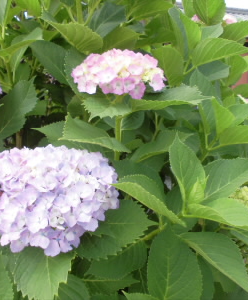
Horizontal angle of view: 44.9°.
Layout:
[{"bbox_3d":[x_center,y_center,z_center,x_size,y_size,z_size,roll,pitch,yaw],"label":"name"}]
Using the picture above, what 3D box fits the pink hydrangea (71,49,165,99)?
[{"bbox_3d":[-0.012,-0.138,0.540,0.168,0.095,0.155,0,11,0],"label":"pink hydrangea"}]

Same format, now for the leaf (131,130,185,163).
[{"bbox_3d":[0.062,-0.006,0.540,0.100,0.058,0.055,0,11,0],"label":"leaf"}]

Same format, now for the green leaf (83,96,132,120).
[{"bbox_3d":[-0.031,-0.073,0.530,0.075,0.025,0.090,12,27,25],"label":"green leaf"}]

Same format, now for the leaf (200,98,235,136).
[{"bbox_3d":[0.180,-0.063,0.580,0.066,0.078,0.045,0,11,0],"label":"leaf"}]

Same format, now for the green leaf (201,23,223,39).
[{"bbox_3d":[0.204,-0.276,0.700,0.060,0.020,0.055,-15,39,-9],"label":"green leaf"}]

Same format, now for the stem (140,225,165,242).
[{"bbox_3d":[0.044,0.128,0.460,0.047,0.010,0.010,-36,0,6],"label":"stem"}]

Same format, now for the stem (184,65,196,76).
[{"bbox_3d":[0.141,-0.169,0.640,0.032,0.008,0.008,-38,0,9],"label":"stem"}]

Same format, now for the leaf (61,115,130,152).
[{"bbox_3d":[-0.049,-0.029,0.520,0.118,0.030,0.065,13,41,6],"label":"leaf"}]

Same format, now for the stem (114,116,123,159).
[{"bbox_3d":[-0.010,-0.023,0.550,0.011,0.088,0.011,0,11,0],"label":"stem"}]

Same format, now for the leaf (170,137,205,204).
[{"bbox_3d":[0.096,0.031,0.460,0.055,0.105,0.030,-6,-12,-7],"label":"leaf"}]

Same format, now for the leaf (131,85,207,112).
[{"bbox_3d":[0.080,-0.101,0.580,0.145,0.035,0.085,0,18,-3],"label":"leaf"}]

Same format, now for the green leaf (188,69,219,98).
[{"bbox_3d":[0.180,-0.148,0.680,0.065,0.020,0.085,-27,56,-8],"label":"green leaf"}]

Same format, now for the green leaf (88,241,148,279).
[{"bbox_3d":[-0.013,0.184,0.510,0.105,0.025,0.055,-28,48,-12],"label":"green leaf"}]

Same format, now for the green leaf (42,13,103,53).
[{"bbox_3d":[-0.114,-0.255,0.660,0.135,0.030,0.060,35,-34,-9],"label":"green leaf"}]

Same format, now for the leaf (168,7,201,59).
[{"bbox_3d":[0.127,-0.246,0.630,0.066,0.112,0.050,2,11,11],"label":"leaf"}]

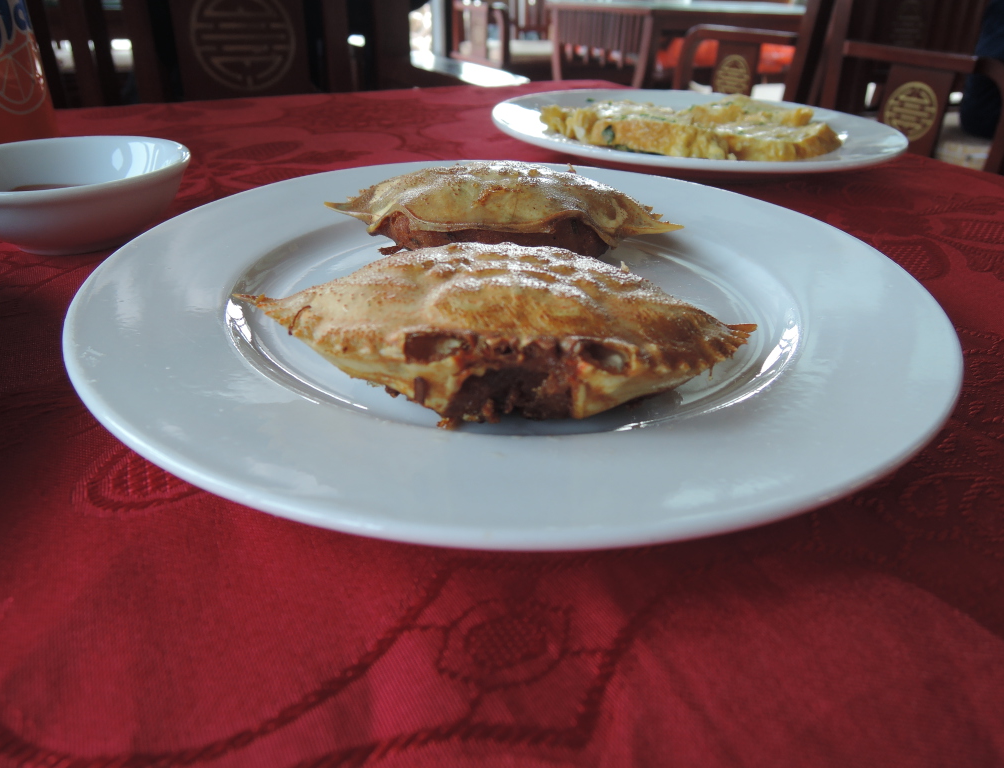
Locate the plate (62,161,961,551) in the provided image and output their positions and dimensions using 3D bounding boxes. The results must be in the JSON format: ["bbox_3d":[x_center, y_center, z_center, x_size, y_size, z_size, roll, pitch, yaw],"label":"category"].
[{"bbox_3d":[0.003,-0.029,0.238,0.260,0.024,0.260,1,31,-1],"label":"plate"}]

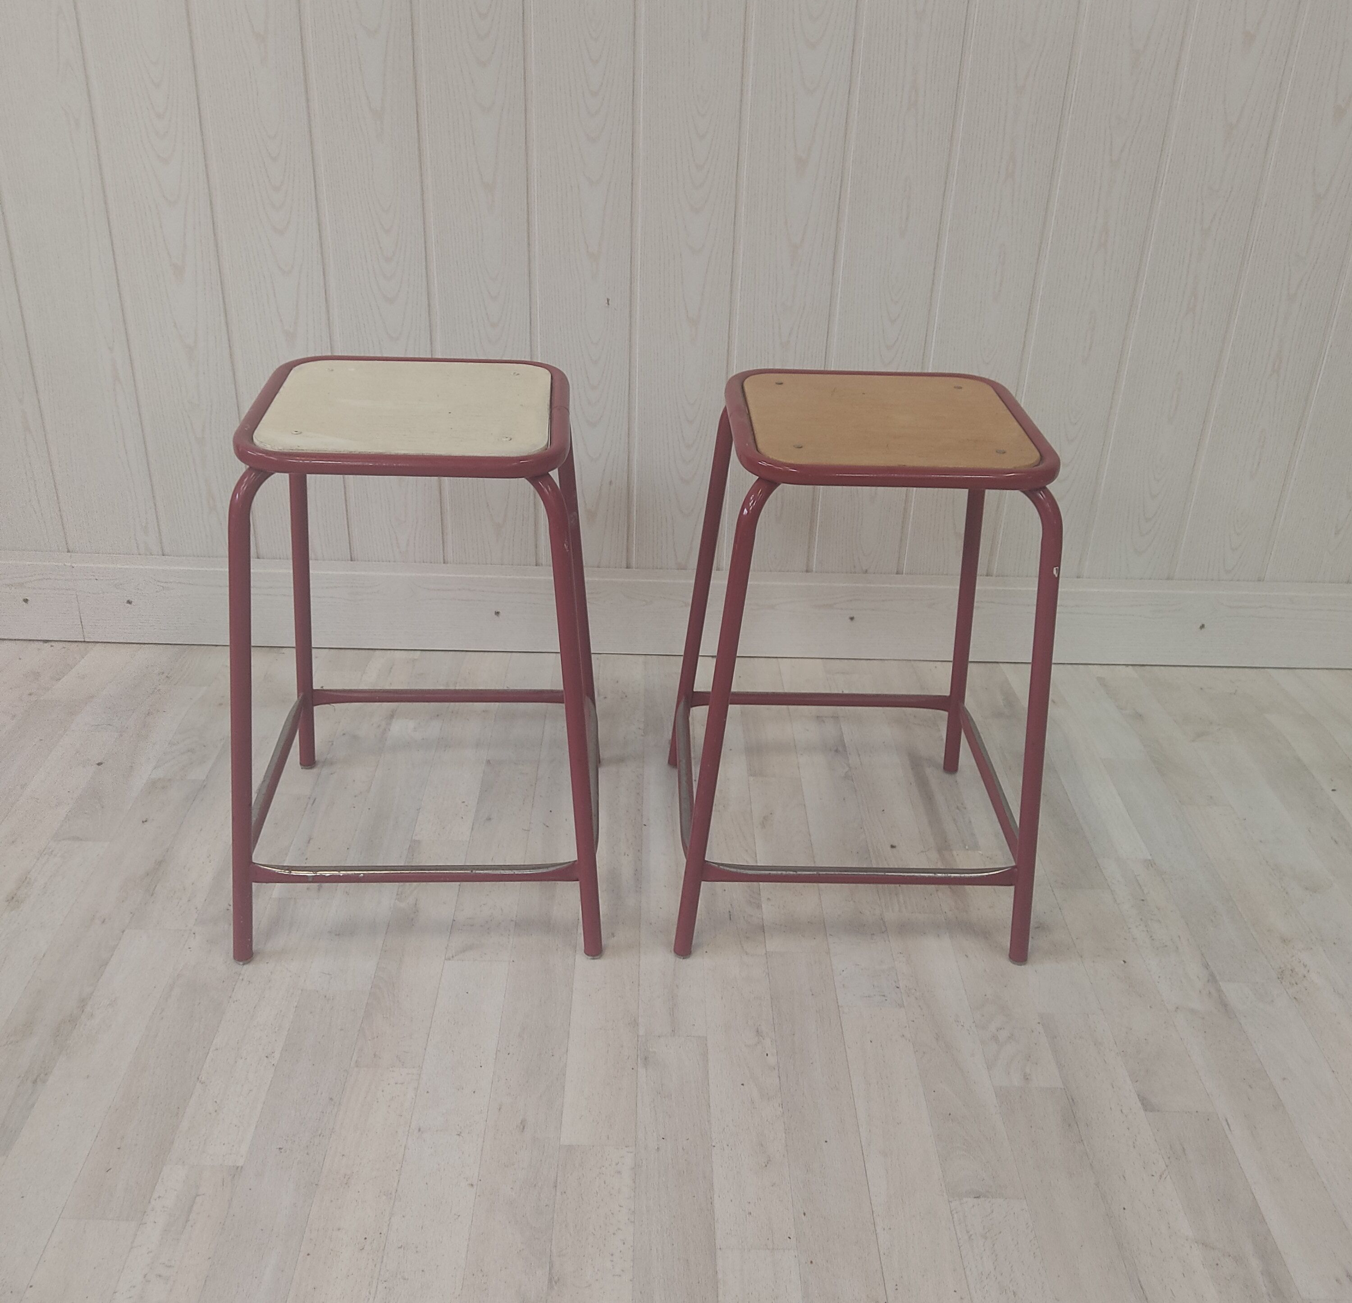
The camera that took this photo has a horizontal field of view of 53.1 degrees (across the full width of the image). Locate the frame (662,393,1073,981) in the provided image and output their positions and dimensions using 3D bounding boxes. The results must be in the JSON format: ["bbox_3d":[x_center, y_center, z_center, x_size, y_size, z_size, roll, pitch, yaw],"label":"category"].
[{"bbox_3d":[0.210,0.002,1.584,0.406,0.582,0.406,1,29,-3],"label":"frame"}]

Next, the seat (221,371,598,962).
[{"bbox_3d":[-0.286,-0.005,1.554,0.406,0.582,0.406,0,29,-4],"label":"seat"}]

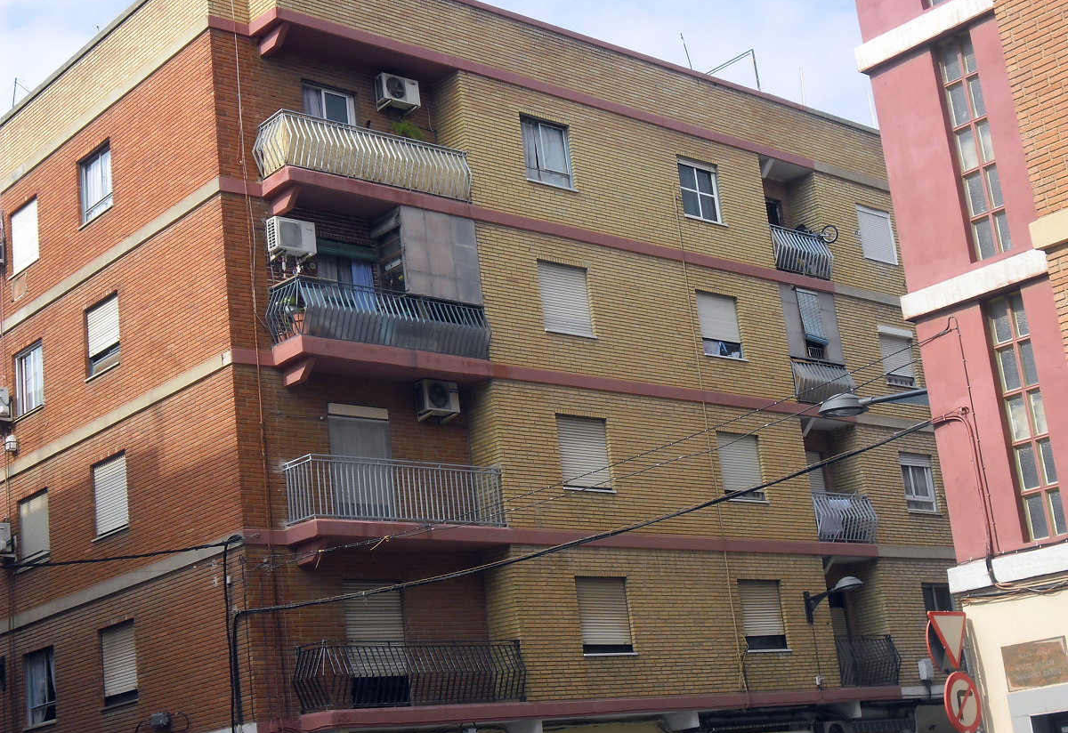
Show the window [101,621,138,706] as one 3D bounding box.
[{"bbox_3d":[-6.601,4.793,25.781,0.150,1.288,1.187,8,-21,-42],"label":"window"}]

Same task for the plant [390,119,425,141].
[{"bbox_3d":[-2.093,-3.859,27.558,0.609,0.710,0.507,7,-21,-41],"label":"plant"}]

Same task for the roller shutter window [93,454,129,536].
[{"bbox_3d":[-7.325,2.286,27.968,0.150,1.280,1.230,8,-21,-42],"label":"roller shutter window"}]

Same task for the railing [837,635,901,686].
[{"bbox_3d":[6.304,5.829,31.312,1.775,1.095,0.850,7,-21,-41],"label":"railing"}]

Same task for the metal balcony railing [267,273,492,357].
[{"bbox_3d":[-2.359,-0.551,25.751,3.905,1.217,0.950,7,-21,-41],"label":"metal balcony railing"}]

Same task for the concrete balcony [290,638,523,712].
[{"bbox_3d":[-1.925,4.893,25.335,3.970,1.060,1.030,8,-21,-41],"label":"concrete balcony"}]

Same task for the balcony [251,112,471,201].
[{"bbox_3d":[-2.812,-3.311,26.915,3.978,1.131,0.897,7,-21,-41],"label":"balcony"}]

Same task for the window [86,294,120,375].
[{"bbox_3d":[-7.491,-0.514,28.009,0.130,1.297,1.238,7,-21,-41],"label":"window"}]

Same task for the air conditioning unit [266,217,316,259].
[{"bbox_3d":[-3.998,-2.126,26.500,0.790,0.540,0.280,8,-21,-41],"label":"air conditioning unit"}]

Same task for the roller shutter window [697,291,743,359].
[{"bbox_3d":[3.653,-0.789,31.597,1.209,1.330,0.130,7,-21,-41],"label":"roller shutter window"}]

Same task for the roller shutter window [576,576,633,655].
[{"bbox_3d":[1.189,4.363,28.069,1.220,1.330,0.150,8,-21,-41],"label":"roller shutter window"}]

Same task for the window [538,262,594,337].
[{"bbox_3d":[0.553,-1.197,28.841,1.219,1.342,0.130,7,-21,-41],"label":"window"}]

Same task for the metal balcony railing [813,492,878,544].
[{"bbox_3d":[6.222,2.985,31.874,1.805,0.984,0.240,7,-21,-41],"label":"metal balcony railing"}]

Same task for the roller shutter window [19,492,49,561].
[{"bbox_3d":[-8.787,2.911,28.460,0.150,1.288,1.197,8,-21,-42],"label":"roller shutter window"}]

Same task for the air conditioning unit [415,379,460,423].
[{"bbox_3d":[-1.660,0.541,27.646,0.720,0.550,0.290,8,-21,-41],"label":"air conditioning unit"}]

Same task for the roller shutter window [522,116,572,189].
[{"bbox_3d":[0.218,-3.876,29.178,1.217,1.288,0.150,7,-21,-41],"label":"roller shutter window"}]

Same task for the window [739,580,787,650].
[{"bbox_3d":[4.177,4.579,29.565,1.217,1.278,0.150,7,-21,-41],"label":"window"}]

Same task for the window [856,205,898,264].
[{"bbox_3d":[7.719,-2.966,36.217,1.217,1.297,0.130,7,-21,-41],"label":"window"}]

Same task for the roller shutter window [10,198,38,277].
[{"bbox_3d":[-9.759,-2.477,30.849,0.130,1.306,1.248,7,-21,-41],"label":"roller shutter window"}]

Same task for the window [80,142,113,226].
[{"bbox_3d":[-8.018,-3.372,29.604,0.150,1.290,1.250,8,-21,-42],"label":"window"}]

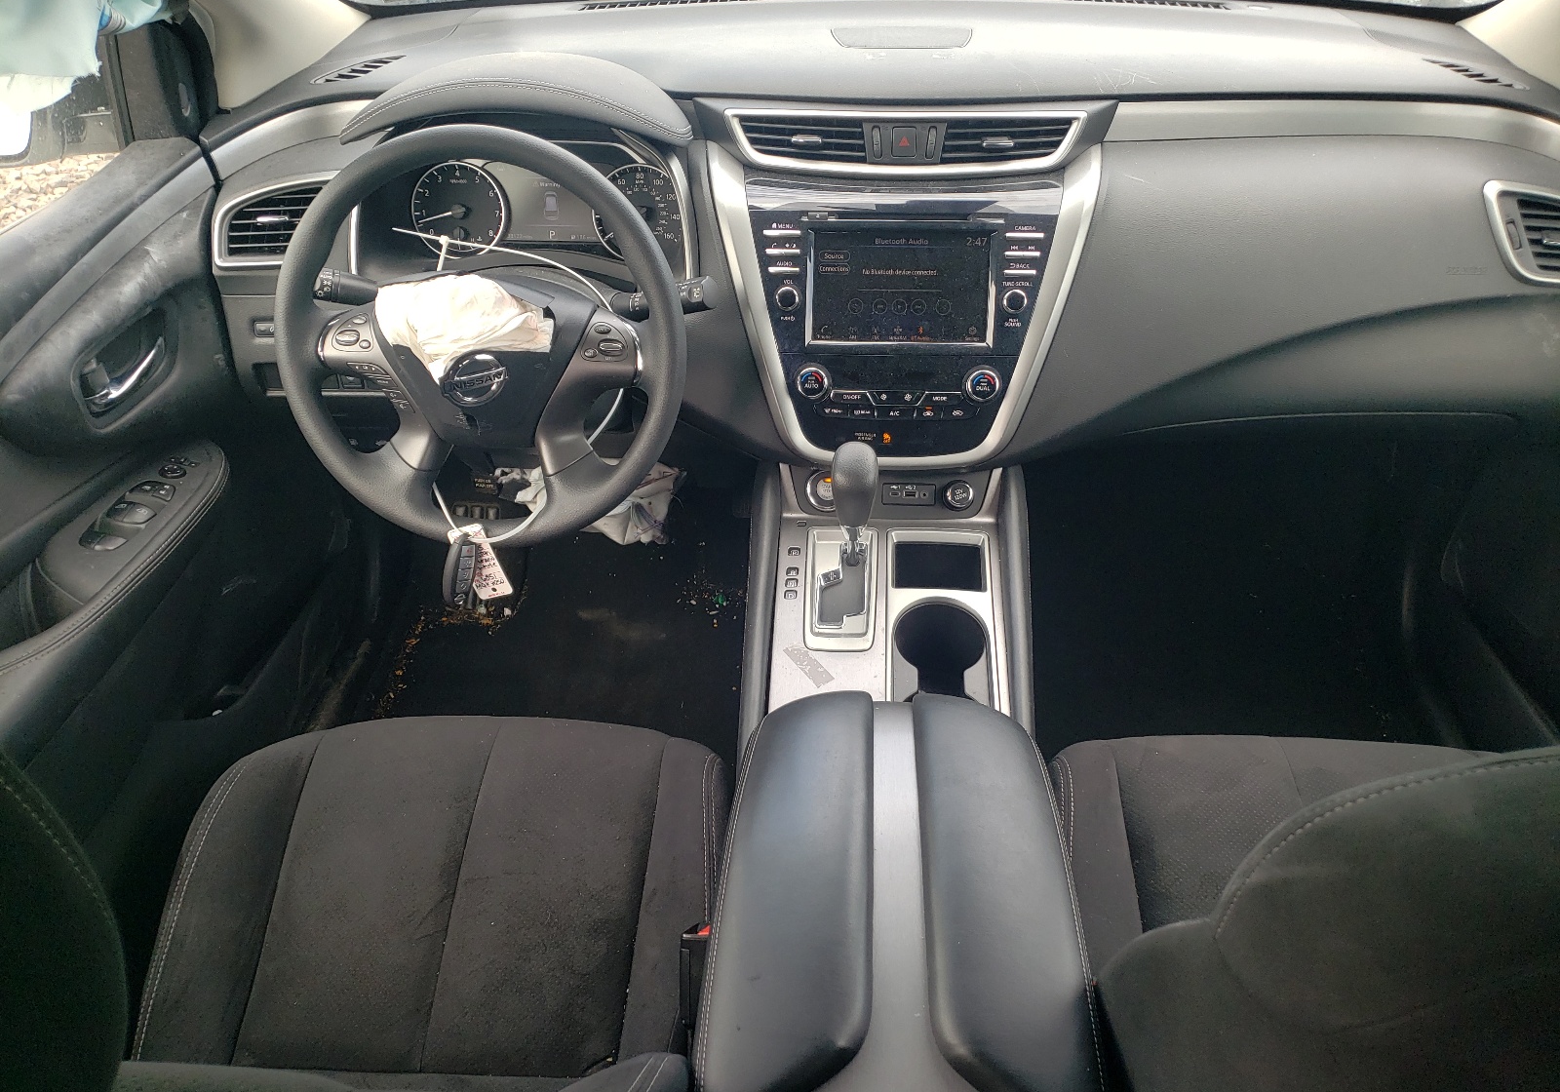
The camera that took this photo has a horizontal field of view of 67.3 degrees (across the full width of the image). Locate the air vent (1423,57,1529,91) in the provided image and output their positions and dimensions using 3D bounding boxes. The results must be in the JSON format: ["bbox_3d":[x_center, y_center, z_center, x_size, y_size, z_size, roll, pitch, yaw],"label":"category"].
[{"bbox_3d":[0.726,-0.487,1.227,0.030,0.020,0.125,-17,40,-20],"label":"air vent"}]

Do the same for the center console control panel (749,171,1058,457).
[{"bbox_3d":[0.122,-0.227,1.185,0.310,0.274,0.051,2,11,3],"label":"center console control panel"}]

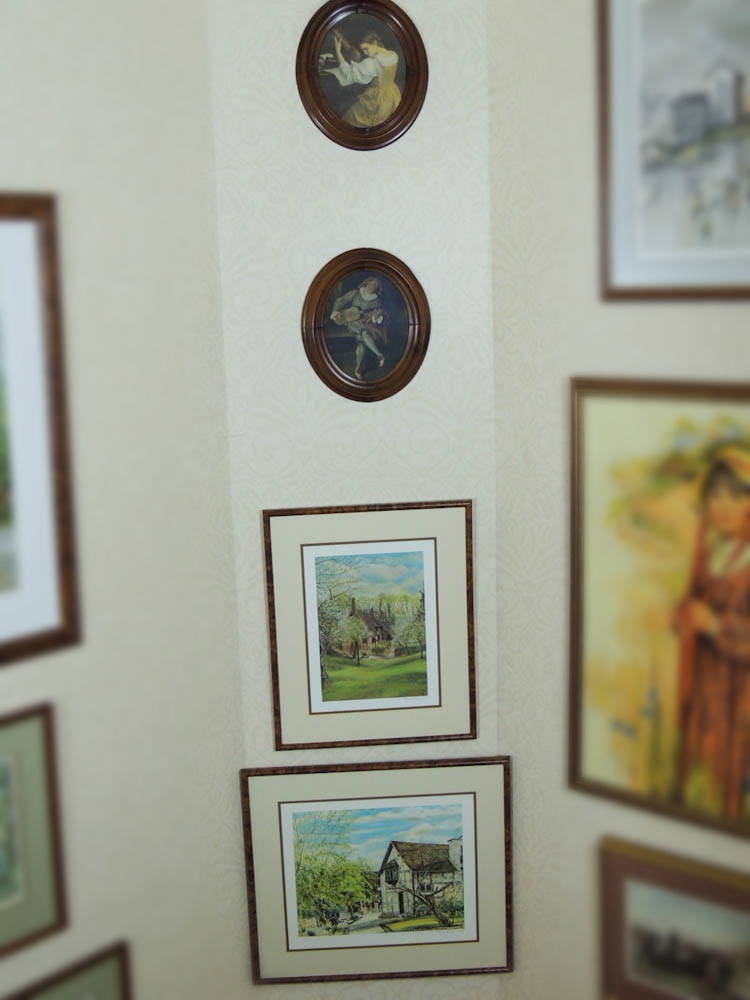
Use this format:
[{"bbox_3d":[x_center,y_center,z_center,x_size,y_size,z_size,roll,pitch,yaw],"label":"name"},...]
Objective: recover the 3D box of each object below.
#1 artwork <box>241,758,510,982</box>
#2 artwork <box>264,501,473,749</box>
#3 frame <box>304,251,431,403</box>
[{"bbox_3d":[0.010,0.671,2.255,0.477,0.427,0.024,-3,12,-2],"label":"artwork"},{"bbox_3d":[-0.005,0.218,2.157,0.354,0.432,0.024,-3,12,-2],"label":"artwork"},{"bbox_3d":[-0.014,-0.288,2.049,0.214,0.256,0.025,-3,11,-2],"label":"frame"}]

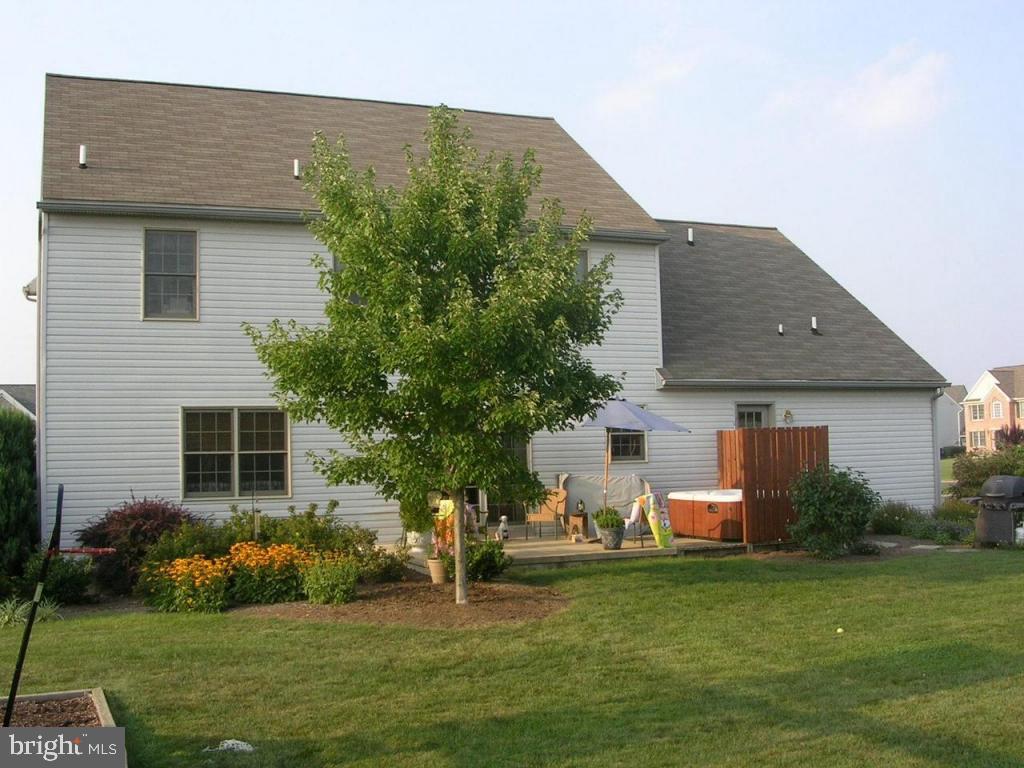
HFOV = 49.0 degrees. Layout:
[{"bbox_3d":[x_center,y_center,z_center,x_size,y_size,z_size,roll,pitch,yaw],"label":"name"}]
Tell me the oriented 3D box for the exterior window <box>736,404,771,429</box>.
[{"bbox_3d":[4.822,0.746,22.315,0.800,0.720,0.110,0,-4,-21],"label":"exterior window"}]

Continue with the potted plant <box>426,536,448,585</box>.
[{"bbox_3d":[-0.974,2.292,14.622,0.310,0.600,0.310,-1,-4,0],"label":"potted plant"}]

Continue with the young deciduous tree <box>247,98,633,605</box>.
[{"bbox_3d":[-0.846,-0.382,12.744,4.150,5.615,4.000,0,-4,-21],"label":"young deciduous tree"}]

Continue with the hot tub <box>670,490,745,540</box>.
[{"bbox_3d":[3.995,2.201,19.132,1.950,0.770,2.000,0,-4,-21],"label":"hot tub"}]

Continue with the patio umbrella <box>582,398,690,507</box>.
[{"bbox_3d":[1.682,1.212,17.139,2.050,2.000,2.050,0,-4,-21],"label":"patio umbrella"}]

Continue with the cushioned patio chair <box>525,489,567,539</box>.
[{"bbox_3d":[0.595,2.260,19.536,0.600,0.849,0.700,-2,-4,17],"label":"cushioned patio chair"}]

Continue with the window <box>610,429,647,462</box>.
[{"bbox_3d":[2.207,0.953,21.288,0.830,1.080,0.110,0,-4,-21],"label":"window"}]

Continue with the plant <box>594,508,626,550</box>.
[{"bbox_3d":[1.536,2.228,17.280,0.500,0.627,0.500,-1,-4,0],"label":"plant"}]

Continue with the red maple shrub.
[{"bbox_3d":[-4.897,2.096,14.736,1.600,1.185,1.450,0,-4,-21],"label":"red maple shrub"}]

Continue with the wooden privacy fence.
[{"bbox_3d":[3.772,1.709,19.547,1.681,1.811,3.444,0,-4,-21],"label":"wooden privacy fence"}]

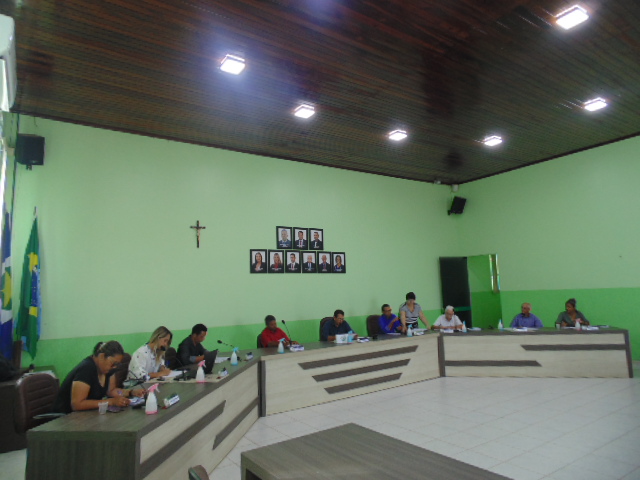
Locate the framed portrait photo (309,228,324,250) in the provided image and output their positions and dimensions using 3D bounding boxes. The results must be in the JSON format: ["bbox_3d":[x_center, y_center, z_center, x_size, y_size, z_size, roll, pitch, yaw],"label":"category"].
[{"bbox_3d":[-0.072,-0.006,8.577,0.370,0.450,0.030,3,-9,-33],"label":"framed portrait photo"}]

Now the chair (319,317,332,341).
[{"bbox_3d":[0.288,1.964,7.328,0.600,1.100,0.620,3,-9,-33],"label":"chair"}]

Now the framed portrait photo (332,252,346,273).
[{"bbox_3d":[0.415,0.493,8.790,0.320,0.450,0.025,3,-9,-33],"label":"framed portrait photo"}]

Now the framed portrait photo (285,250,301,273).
[{"bbox_3d":[-0.559,0.474,8.692,0.370,0.475,0.025,3,-9,-33],"label":"framed portrait photo"}]

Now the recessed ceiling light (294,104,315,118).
[{"bbox_3d":[-0.230,-1.929,6.162,0.225,0.050,0.225,3,-9,-33],"label":"recessed ceiling light"}]

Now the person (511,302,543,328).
[{"bbox_3d":[3.786,1.758,7.455,0.560,1.180,0.700,-3,-7,10],"label":"person"}]

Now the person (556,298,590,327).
[{"bbox_3d":[4.939,1.789,7.963,0.540,1.240,0.740,-3,-7,9],"label":"person"}]

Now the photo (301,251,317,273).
[{"bbox_3d":[-0.222,0.492,8.911,0.370,0.475,0.025,3,-9,-33],"label":"photo"}]

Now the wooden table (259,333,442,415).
[{"bbox_3d":[0.480,2.024,6.549,3.600,0.750,0.720,3,-9,-33],"label":"wooden table"}]

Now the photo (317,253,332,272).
[{"bbox_3d":[0.118,0.510,9.132,0.370,0.475,0.025,3,-9,-33],"label":"photo"}]

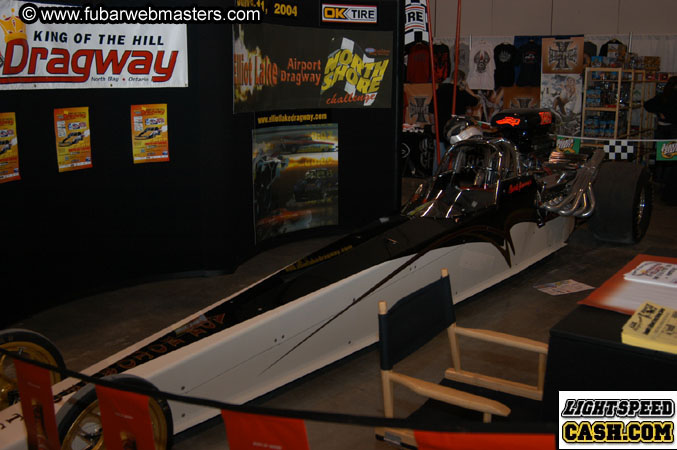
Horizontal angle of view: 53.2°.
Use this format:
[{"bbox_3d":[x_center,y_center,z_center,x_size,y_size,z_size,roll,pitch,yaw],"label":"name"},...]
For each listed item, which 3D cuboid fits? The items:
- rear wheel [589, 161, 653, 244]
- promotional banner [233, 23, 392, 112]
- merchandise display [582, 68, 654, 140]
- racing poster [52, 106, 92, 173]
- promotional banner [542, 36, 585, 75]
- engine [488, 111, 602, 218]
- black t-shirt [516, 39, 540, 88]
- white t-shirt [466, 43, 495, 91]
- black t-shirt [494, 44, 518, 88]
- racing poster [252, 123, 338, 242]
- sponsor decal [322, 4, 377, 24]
[{"bbox_3d":[3.085,-0.252,7.371,0.447,0.863,0.863,9,14,37],"label":"rear wheel"},{"bbox_3d":[-0.215,-1.501,6.497,1.910,0.775,0.170,-10,15,-38],"label":"promotional banner"},{"bbox_3d":[4.494,-1.483,10.861,0.500,1.930,2.100,8,14,36],"label":"merchandise display"},{"bbox_3d":[-1.886,-0.613,4.822,0.015,0.444,0.287,7,14,33],"label":"racing poster"},{"bbox_3d":[4.137,-3.116,12.434,0.770,0.650,0.030,-1,12,-2],"label":"promotional banner"},{"bbox_3d":[2.002,-0.627,6.801,0.900,1.050,1.100,9,14,37],"label":"engine"},{"bbox_3d":[3.124,-2.653,11.121,0.411,0.737,0.090,0,12,0],"label":"black t-shirt"},{"bbox_3d":[2.345,-2.606,11.131,0.461,0.770,0.090,0,12,0],"label":"white t-shirt"},{"bbox_3d":[2.756,-2.618,11.129,0.411,0.730,0.090,0,12,0],"label":"black t-shirt"},{"bbox_3d":[-0.441,-0.470,7.194,1.187,1.180,0.060,-11,15,-43],"label":"racing poster"},{"bbox_3d":[0.127,-2.299,7.385,0.685,0.200,0.015,-6,13,-29],"label":"sponsor decal"}]

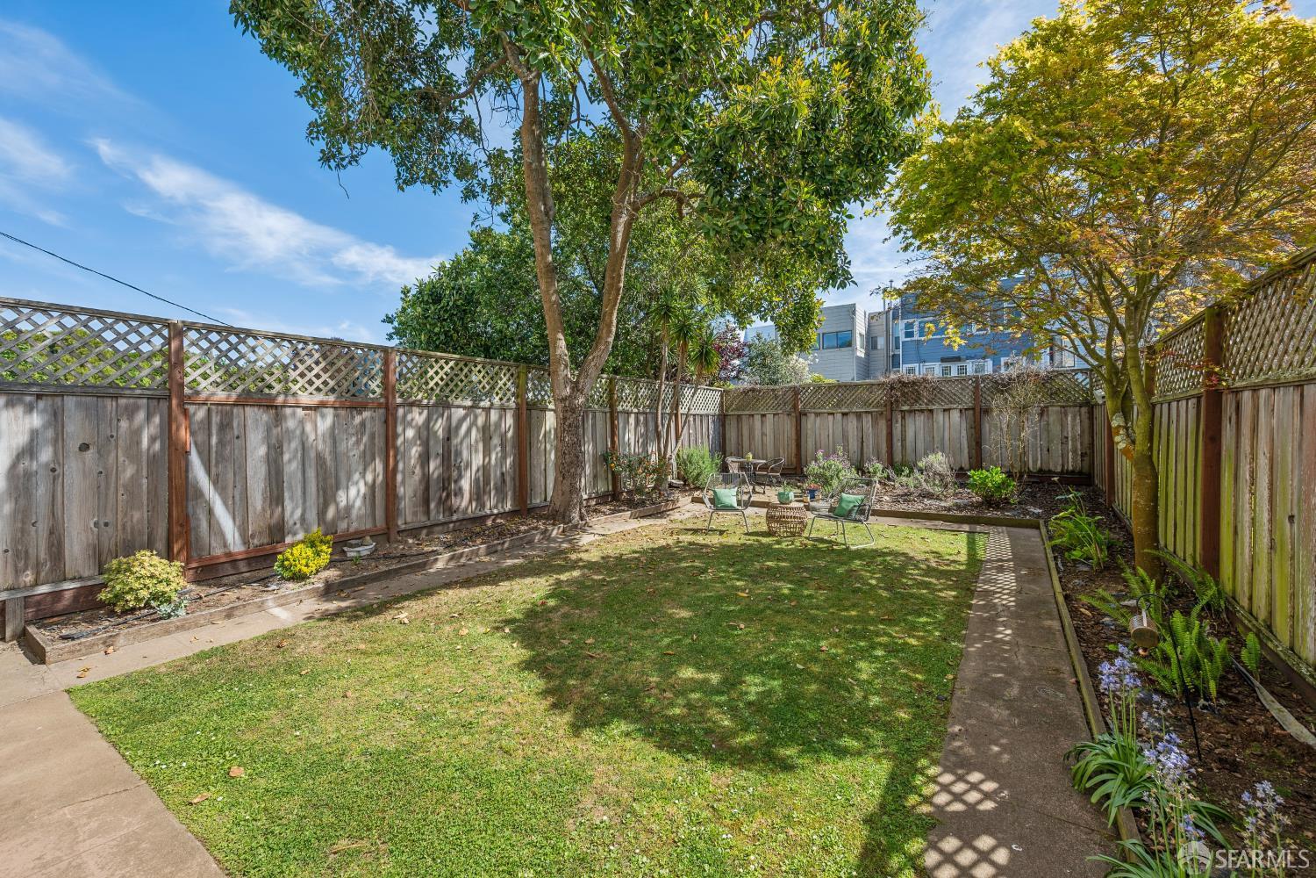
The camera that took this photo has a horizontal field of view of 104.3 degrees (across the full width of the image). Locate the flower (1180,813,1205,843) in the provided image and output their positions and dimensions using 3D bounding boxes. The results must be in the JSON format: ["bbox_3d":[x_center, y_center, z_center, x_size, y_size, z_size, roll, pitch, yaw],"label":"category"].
[{"bbox_3d":[1.534,1.115,1.470,0.055,0.075,0.055,-1,1,-44],"label":"flower"}]

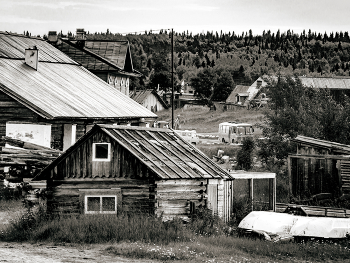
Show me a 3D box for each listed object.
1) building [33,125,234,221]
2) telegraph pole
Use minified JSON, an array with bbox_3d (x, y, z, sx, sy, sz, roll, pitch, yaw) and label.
[{"bbox_3d":[-1.531,1.494,112.000,5.100,3.500,5.800,0,0,28],"label":"building"},{"bbox_3d":[-0.186,-3.471,245.000,0.250,9.600,0.250,0,0,0],"label":"telegraph pole"}]

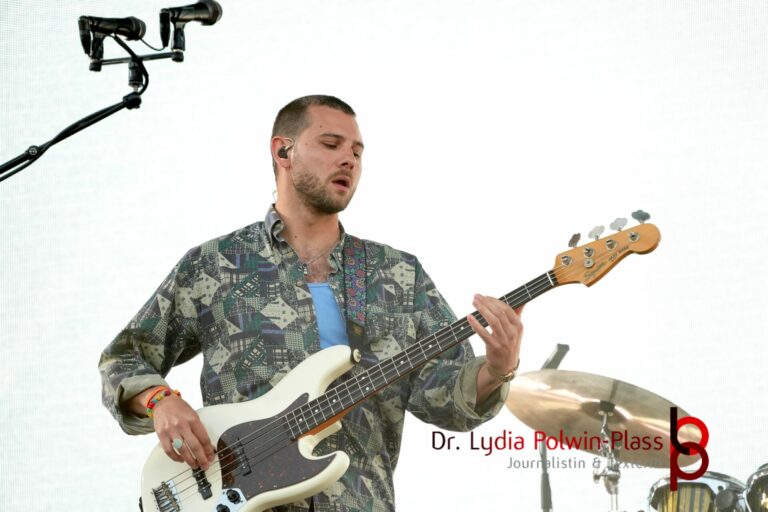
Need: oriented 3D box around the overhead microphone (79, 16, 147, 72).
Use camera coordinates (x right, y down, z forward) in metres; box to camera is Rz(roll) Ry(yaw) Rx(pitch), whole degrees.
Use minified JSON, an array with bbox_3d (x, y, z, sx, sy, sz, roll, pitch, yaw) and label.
[{"bbox_3d":[-0.552,-0.429,9.750,0.180,0.114,0.054,-8,12,-44],"label":"overhead microphone"}]

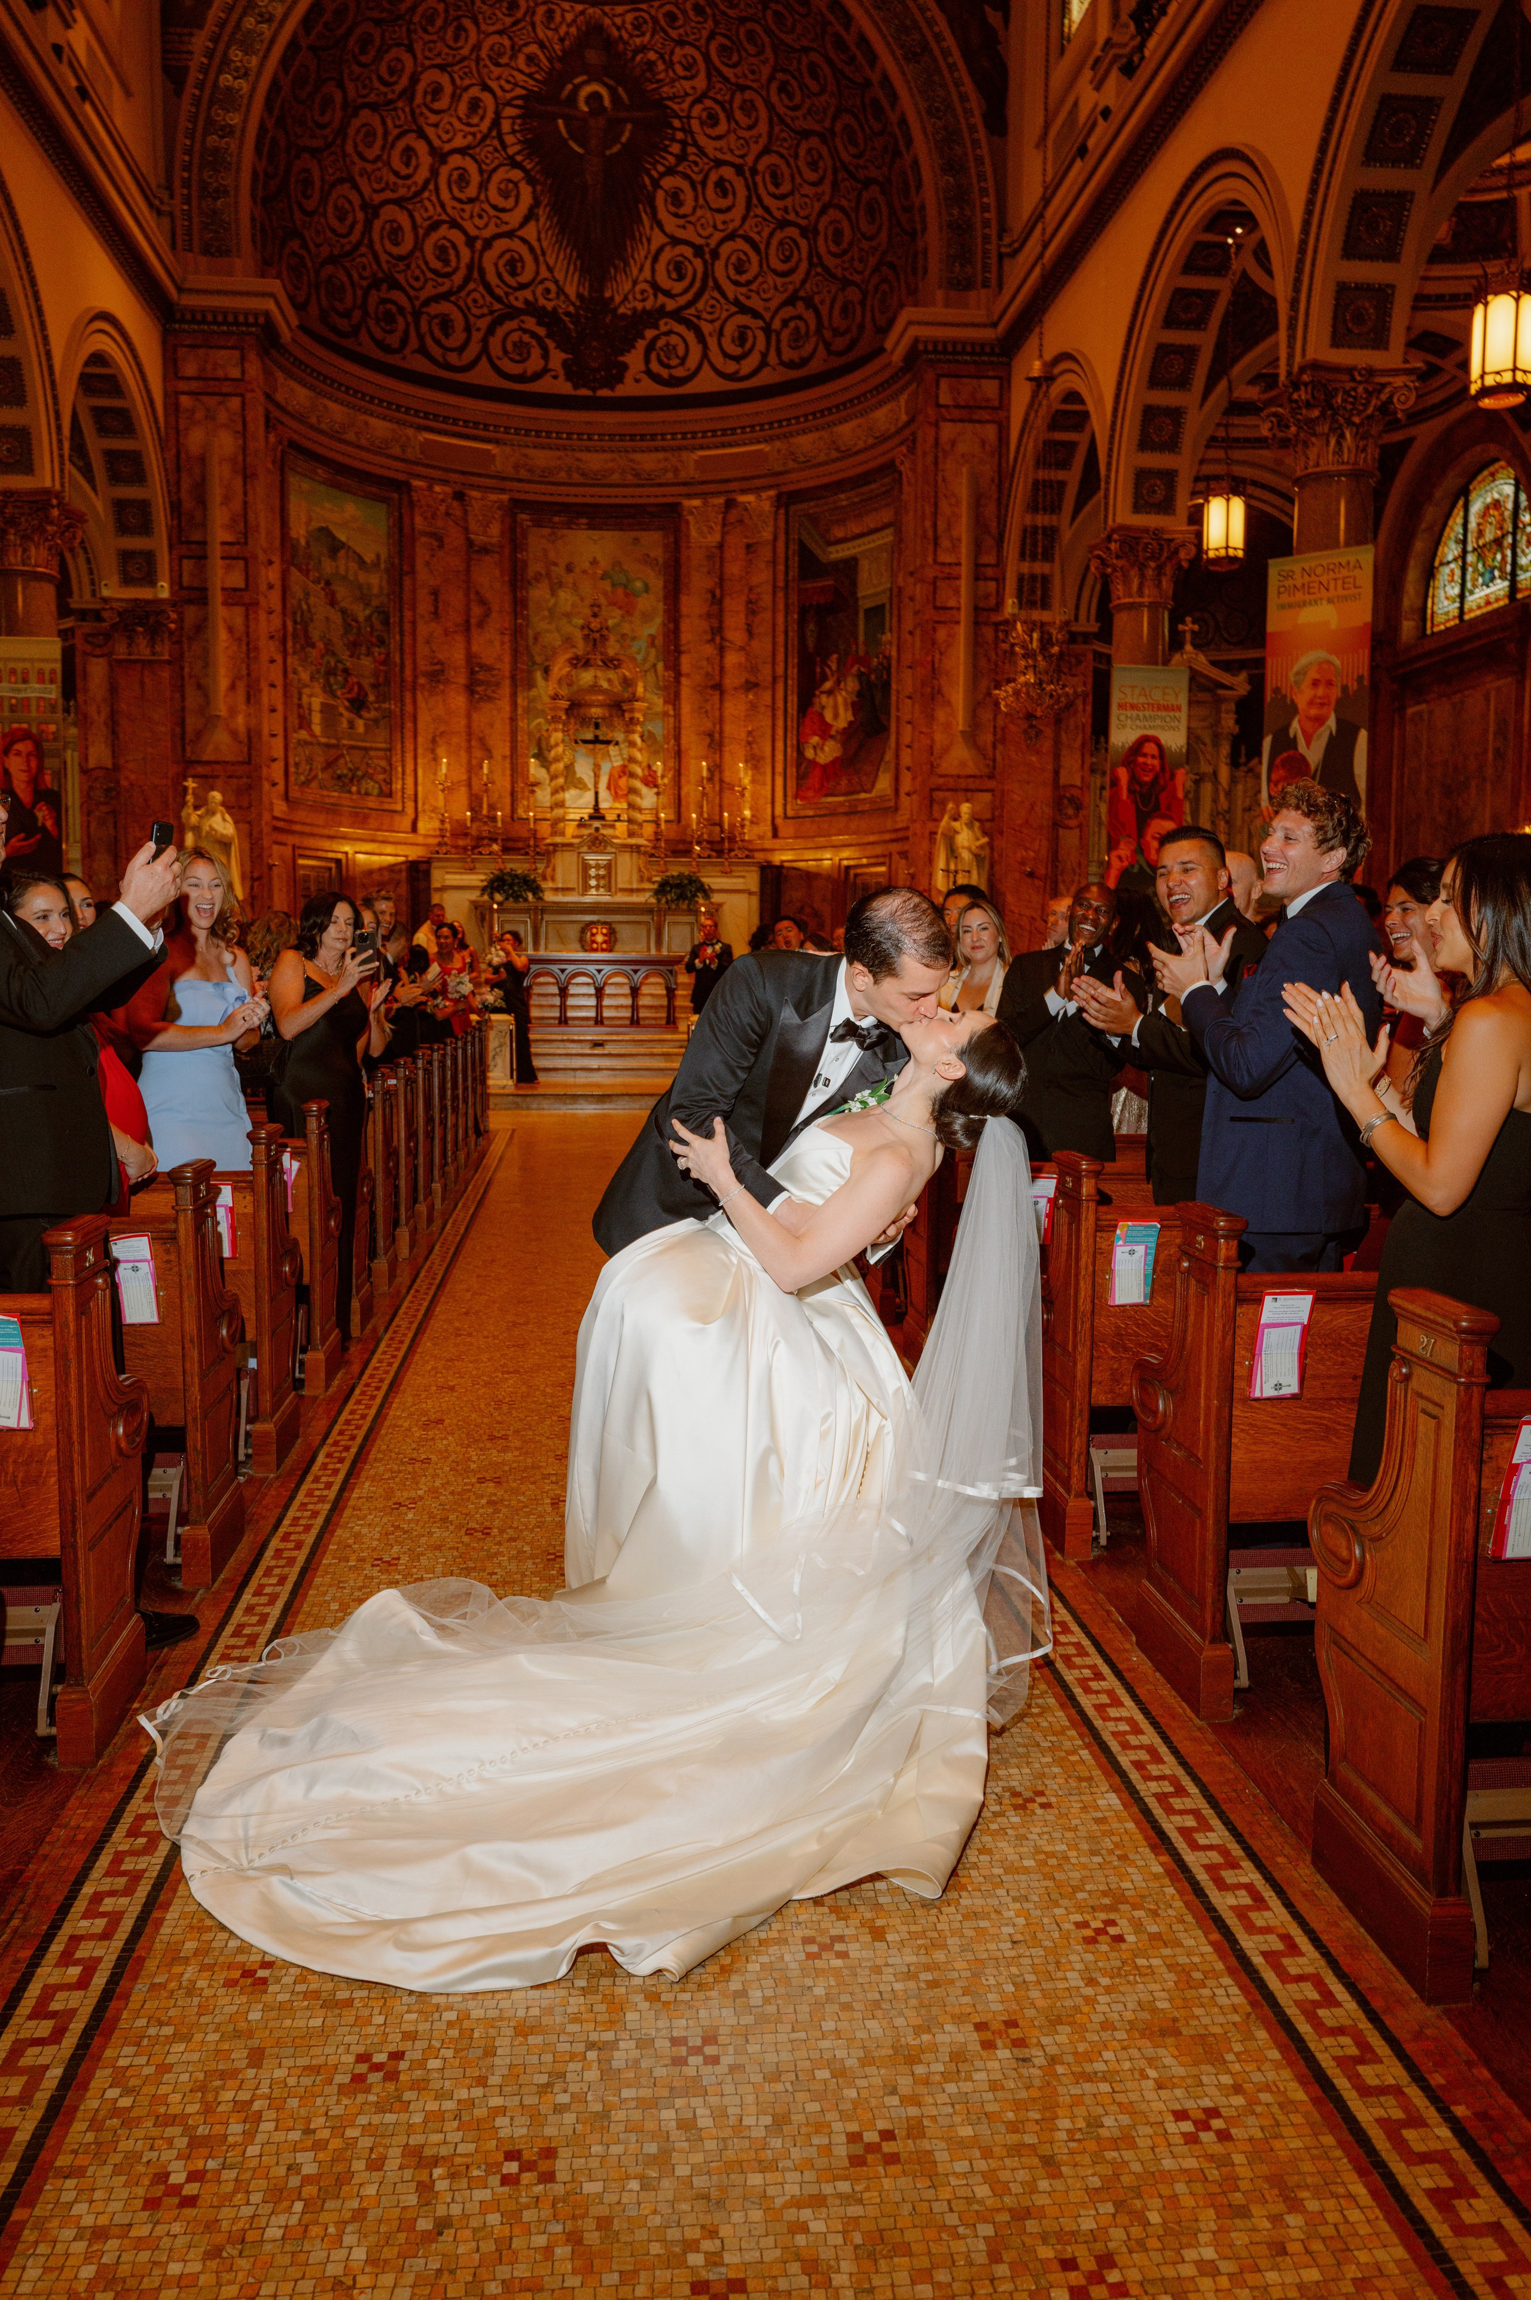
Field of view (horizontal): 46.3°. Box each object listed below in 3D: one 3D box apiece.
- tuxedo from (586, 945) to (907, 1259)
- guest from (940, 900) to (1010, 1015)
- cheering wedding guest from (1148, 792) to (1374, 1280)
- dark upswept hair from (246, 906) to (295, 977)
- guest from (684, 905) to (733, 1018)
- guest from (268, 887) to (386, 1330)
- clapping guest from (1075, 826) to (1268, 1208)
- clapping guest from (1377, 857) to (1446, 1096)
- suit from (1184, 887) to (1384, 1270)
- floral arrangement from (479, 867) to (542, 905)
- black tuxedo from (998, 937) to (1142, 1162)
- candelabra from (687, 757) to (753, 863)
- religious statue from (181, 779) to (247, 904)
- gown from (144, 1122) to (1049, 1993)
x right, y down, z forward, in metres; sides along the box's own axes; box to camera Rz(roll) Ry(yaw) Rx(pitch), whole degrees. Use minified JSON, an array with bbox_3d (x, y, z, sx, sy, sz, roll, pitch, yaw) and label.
[{"bbox_3d":[-0.021,0.313,3.618,0.660,1.440,0.560,6,8,41],"label":"tuxedo"},{"bbox_3d":[0.794,-0.099,6.816,0.460,1.665,0.380,2,6,18],"label":"guest"},{"bbox_3d":[1.123,0.105,4.021,0.520,1.850,0.530,1,6,3],"label":"cheering wedding guest"},{"bbox_3d":[-1.970,-0.825,7.143,0.230,0.278,0.220,-4,7,-35],"label":"dark upswept hair"},{"bbox_3d":[-0.618,-1.638,19.529,0.530,1.833,0.400,0,6,-6],"label":"guest"},{"bbox_3d":[-1.596,-0.092,6.533,0.450,1.665,0.430,-5,8,-40],"label":"guest"},{"bbox_3d":[1.113,0.035,4.827,0.520,1.799,0.500,-4,8,-40],"label":"clapping guest"},{"bbox_3d":[1.480,0.190,4.054,0.450,1.680,0.480,-1,6,-18],"label":"clapping guest"},{"bbox_3d":[1.151,0.210,4.034,0.400,1.540,0.500,1,6,6],"label":"suit"},{"bbox_3d":[-3.659,-3.809,25.828,0.900,0.527,0.700,0,6,-6],"label":"floral arrangement"},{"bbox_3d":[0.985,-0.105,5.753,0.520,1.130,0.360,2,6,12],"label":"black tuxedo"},{"bbox_3d":[-0.598,-4.886,25.388,0.920,1.530,0.400,0,6,-6],"label":"candelabra"},{"bbox_3d":[-6.850,-3.769,22.207,0.780,1.611,0.560,-1,6,-16],"label":"religious statue"},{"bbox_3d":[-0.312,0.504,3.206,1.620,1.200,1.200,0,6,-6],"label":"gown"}]

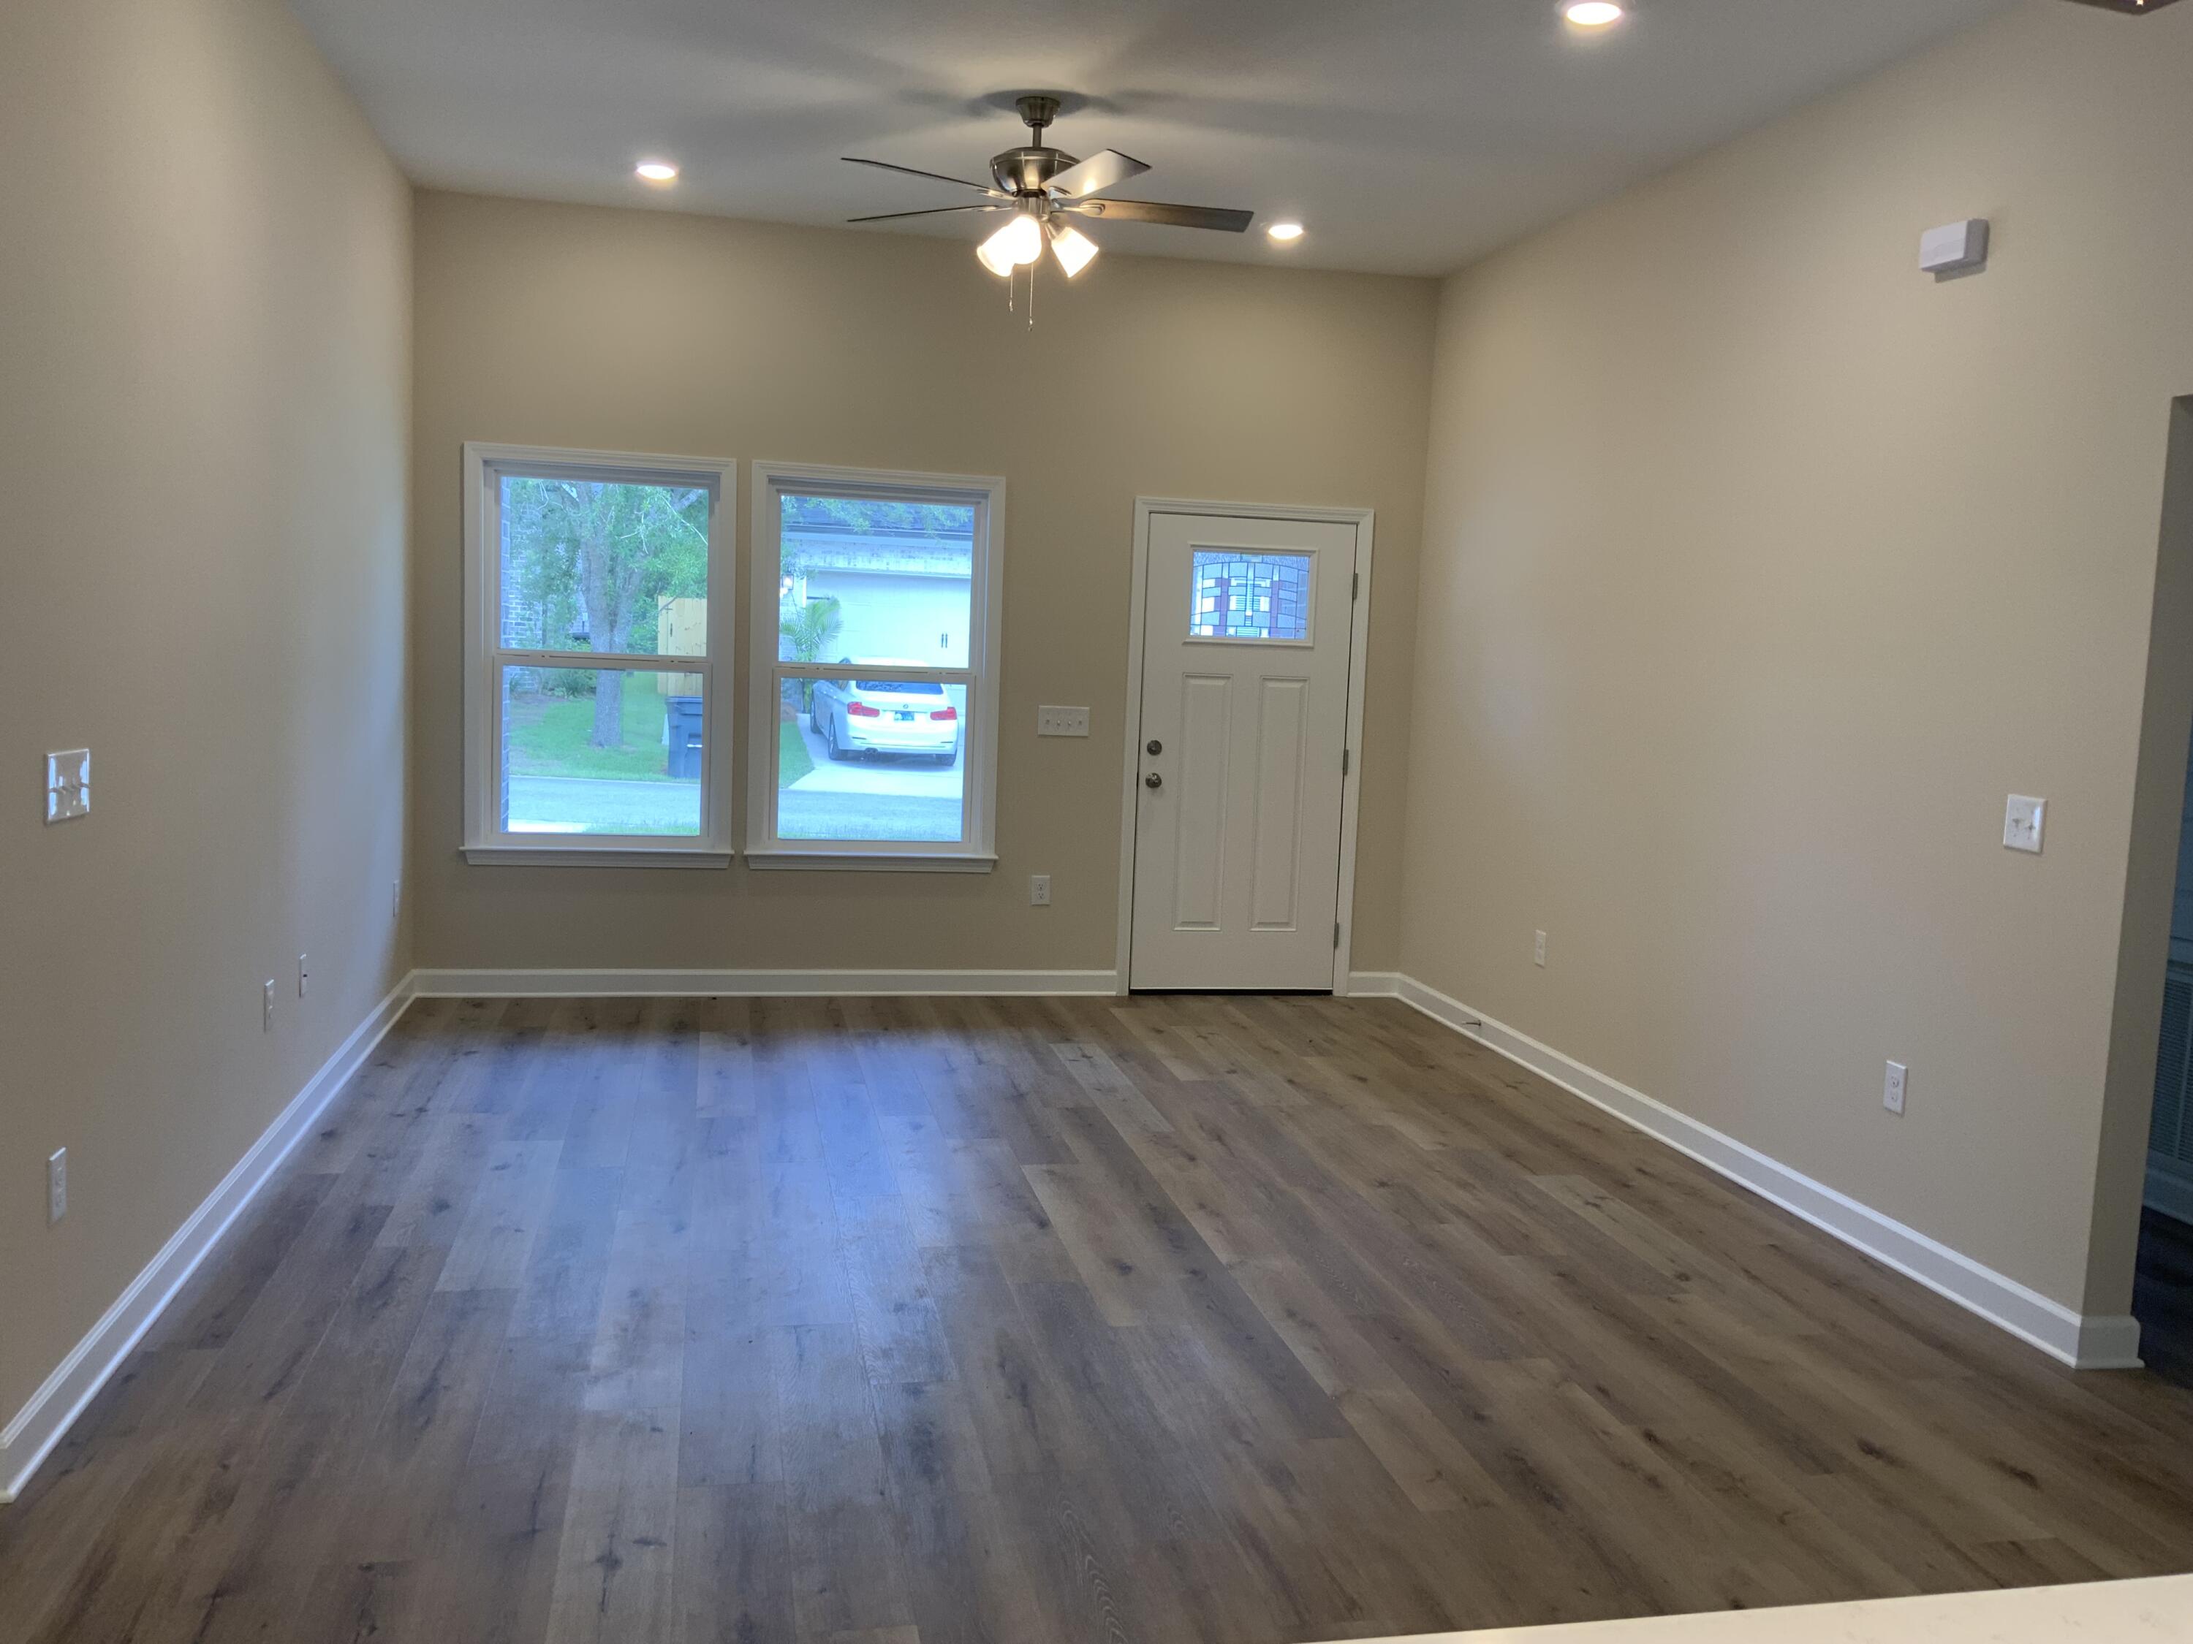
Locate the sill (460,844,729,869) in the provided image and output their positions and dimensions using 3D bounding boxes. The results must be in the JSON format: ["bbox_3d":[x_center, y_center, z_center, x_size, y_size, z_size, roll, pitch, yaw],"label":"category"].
[{"bbox_3d":[-1.974,0.146,7.298,1.057,0.073,0.070,1,6,-12],"label":"sill"}]

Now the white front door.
[{"bbox_3d":[0.624,-0.275,7.822,0.903,2.009,0.045,1,6,-12],"label":"white front door"}]

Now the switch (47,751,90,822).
[{"bbox_3d":[-1.851,-0.065,3.309,0.010,0.119,0.208,1,6,-12],"label":"switch"}]

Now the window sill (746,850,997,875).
[{"bbox_3d":[-0.911,0.170,7.520,1.038,0.075,0.070,1,6,-12],"label":"window sill"}]

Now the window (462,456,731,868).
[{"bbox_3d":[-1.952,-0.635,7.250,1.034,1.632,0.100,1,6,-12],"label":"window"}]

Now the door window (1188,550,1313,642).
[{"bbox_3d":[0.650,-0.952,7.739,0.521,0.360,0.030,1,6,-12],"label":"door window"}]

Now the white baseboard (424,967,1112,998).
[{"bbox_3d":[-1.296,0.660,7.495,2.830,0.108,0.016,1,6,-12],"label":"white baseboard"}]

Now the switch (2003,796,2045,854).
[{"bbox_3d":[2.135,0.005,4.222,0.010,0.121,0.126,1,6,-12],"label":"switch"}]

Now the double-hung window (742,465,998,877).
[{"bbox_3d":[-0.889,-0.607,7.472,1.029,1.627,0.100,1,6,-12],"label":"double-hung window"}]

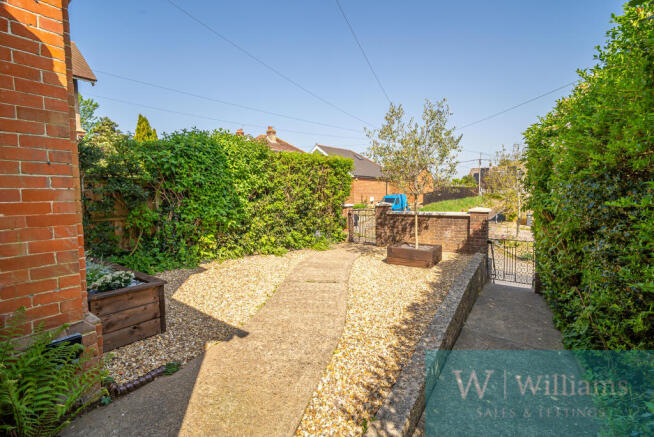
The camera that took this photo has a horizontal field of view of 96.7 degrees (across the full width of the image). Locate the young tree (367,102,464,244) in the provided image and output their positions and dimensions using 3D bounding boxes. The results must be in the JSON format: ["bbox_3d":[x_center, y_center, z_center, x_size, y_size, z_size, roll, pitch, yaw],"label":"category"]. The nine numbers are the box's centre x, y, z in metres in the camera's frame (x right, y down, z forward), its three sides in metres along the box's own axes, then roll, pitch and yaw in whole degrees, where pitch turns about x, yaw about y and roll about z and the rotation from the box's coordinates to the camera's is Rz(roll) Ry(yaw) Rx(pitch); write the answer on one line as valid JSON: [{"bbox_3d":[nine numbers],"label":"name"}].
[{"bbox_3d":[1.659,-0.848,5.577,1.750,2.900,1.750,2,5,34],"label":"young tree"}]

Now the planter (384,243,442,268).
[{"bbox_3d":[1.729,0.699,5.678,0.820,0.300,0.820,2,5,34],"label":"planter"}]

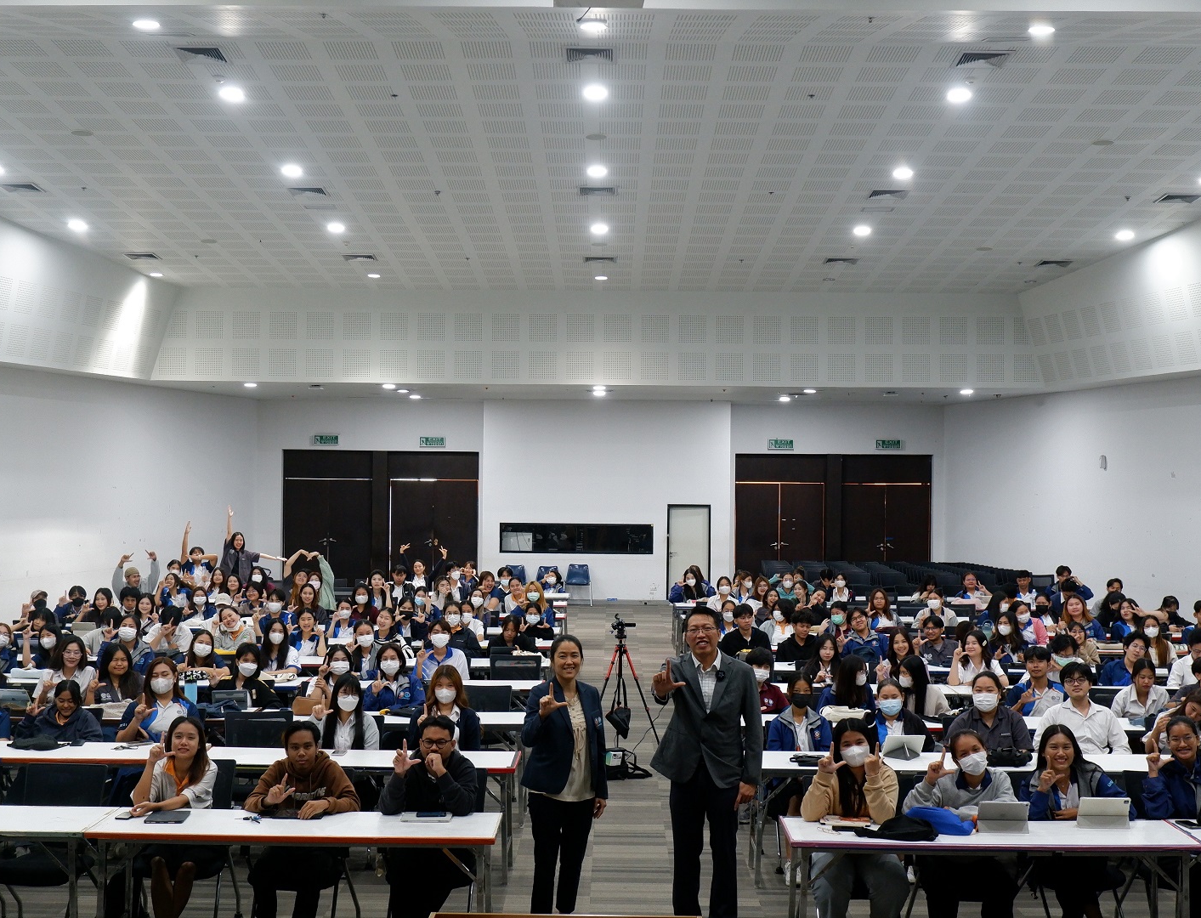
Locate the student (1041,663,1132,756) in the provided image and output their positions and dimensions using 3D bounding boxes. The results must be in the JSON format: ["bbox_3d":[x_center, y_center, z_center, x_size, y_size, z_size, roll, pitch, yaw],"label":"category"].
[{"bbox_3d":[3.227,2.012,9.995,0.580,1.300,0.750,0,-1,8],"label":"student"}]

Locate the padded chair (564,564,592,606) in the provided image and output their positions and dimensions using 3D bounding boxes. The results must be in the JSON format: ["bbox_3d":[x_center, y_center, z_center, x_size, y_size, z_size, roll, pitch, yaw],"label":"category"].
[{"bbox_3d":[-0.443,2.539,30.068,0.500,0.790,0.540,1,-1,0],"label":"padded chair"}]

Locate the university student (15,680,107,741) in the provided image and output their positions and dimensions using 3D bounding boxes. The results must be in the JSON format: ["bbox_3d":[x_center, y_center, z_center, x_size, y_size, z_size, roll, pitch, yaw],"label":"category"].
[{"bbox_3d":[-3.579,2.031,9.968,0.580,1.130,0.750,1,-1,-8],"label":"university student"}]

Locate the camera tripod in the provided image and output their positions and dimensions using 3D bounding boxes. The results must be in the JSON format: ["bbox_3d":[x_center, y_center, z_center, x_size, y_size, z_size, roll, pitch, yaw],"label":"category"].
[{"bbox_3d":[0.203,2.055,13.018,0.820,1.260,0.750,1,-1,0],"label":"camera tripod"}]

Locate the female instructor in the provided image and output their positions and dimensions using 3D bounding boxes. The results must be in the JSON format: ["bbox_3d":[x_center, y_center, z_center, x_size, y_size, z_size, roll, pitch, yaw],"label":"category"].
[{"bbox_3d":[-0.204,1.801,8.525,0.530,1.600,0.360,1,-1,-3],"label":"female instructor"}]

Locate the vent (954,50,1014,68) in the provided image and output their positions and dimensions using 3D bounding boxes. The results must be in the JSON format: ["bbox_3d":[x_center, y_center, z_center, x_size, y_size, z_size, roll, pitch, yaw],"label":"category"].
[{"bbox_3d":[3.683,-3.836,14.533,0.490,0.050,0.490,1,-5,0],"label":"vent"}]

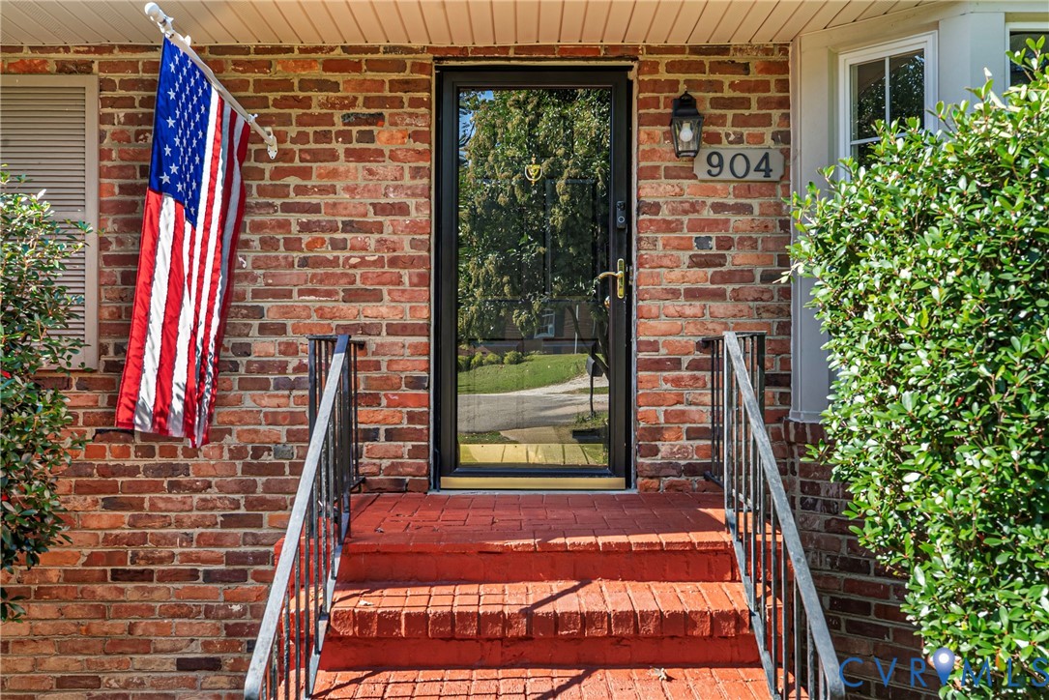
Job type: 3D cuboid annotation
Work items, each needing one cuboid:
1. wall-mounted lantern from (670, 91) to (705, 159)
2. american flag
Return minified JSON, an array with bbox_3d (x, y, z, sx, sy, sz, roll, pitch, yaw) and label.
[{"bbox_3d":[0.774,-1.078,4.715,0.147,0.305,0.170,0,0,0],"label":"wall-mounted lantern"},{"bbox_3d":[-1.325,-0.367,3.960,0.220,1.540,1.000,0,0,3],"label":"american flag"}]

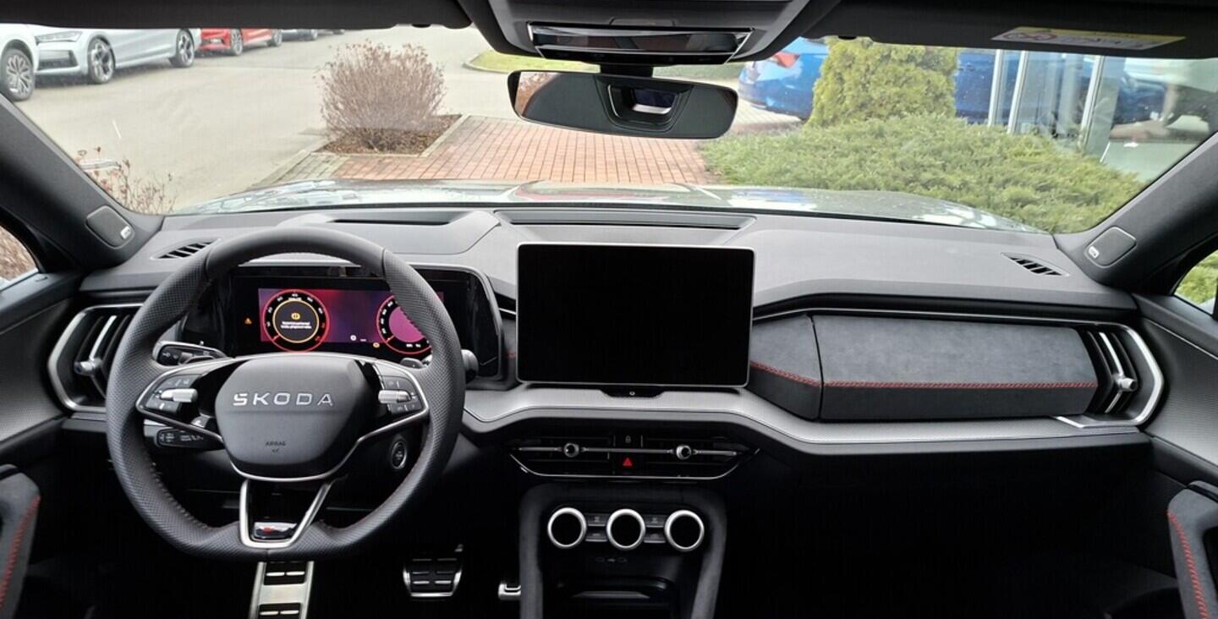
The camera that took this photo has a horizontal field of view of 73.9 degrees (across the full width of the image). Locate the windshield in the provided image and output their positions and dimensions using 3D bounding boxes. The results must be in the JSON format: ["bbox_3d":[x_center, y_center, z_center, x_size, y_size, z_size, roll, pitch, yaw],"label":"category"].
[{"bbox_3d":[0.012,-0.186,1.031,1.400,0.160,0.770,1,-11,-2],"label":"windshield"}]

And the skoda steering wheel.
[{"bbox_3d":[-0.338,0.090,0.880,0.372,0.352,0.120,1,-5,-2],"label":"skoda steering wheel"}]

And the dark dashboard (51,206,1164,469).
[{"bbox_3d":[0.001,0.030,1.208,1.420,0.310,0.450,1,20,-2],"label":"dark dashboard"}]

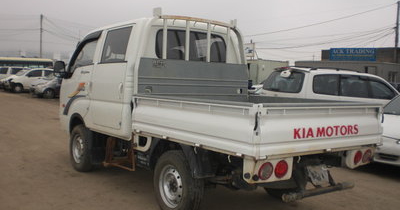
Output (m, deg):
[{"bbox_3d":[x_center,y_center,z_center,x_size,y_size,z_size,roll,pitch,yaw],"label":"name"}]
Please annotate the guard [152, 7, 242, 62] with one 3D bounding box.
[{"bbox_3d":[-0.016,-0.838,5.174,1.460,0.600,0.090,0,3,-36],"label":"guard"}]

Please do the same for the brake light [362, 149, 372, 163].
[{"bbox_3d":[1.641,0.508,4.078,0.145,0.145,0.050,0,3,-36],"label":"brake light"}]

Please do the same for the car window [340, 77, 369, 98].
[{"bbox_3d":[3.450,-0.411,9.349,0.860,0.460,0.070,-1,-5,-29],"label":"car window"}]

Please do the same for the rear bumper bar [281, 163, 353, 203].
[{"bbox_3d":[1.058,0.656,3.700,1.000,0.290,0.180,0,3,-36],"label":"rear bumper bar"}]

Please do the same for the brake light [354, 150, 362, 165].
[{"bbox_3d":[1.501,0.499,3.976,0.145,0.145,0.050,0,3,-37],"label":"brake light"}]

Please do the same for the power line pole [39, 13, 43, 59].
[{"bbox_3d":[-19.997,-6.654,52.238,0.300,9.330,0.300,2,3,0],"label":"power line pole"}]

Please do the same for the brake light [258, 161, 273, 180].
[{"bbox_3d":[0.503,0.511,3.222,0.145,0.145,0.050,0,3,-37],"label":"brake light"}]

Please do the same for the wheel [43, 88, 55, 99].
[{"bbox_3d":[-8.589,-0.632,23.564,0.610,0.610,0.200,0,4,-37],"label":"wheel"}]

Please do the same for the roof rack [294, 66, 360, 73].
[{"bbox_3d":[2.706,-0.786,9.565,1.650,0.110,1.000,0,3,-33],"label":"roof rack"}]

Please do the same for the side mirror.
[{"bbox_3d":[-2.205,-0.556,6.533,0.180,0.240,0.110,0,3,-36],"label":"side mirror"}]

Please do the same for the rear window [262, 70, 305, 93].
[{"bbox_3d":[1.883,-0.509,9.360,0.100,0.460,1.300,24,-6,-29],"label":"rear window"}]

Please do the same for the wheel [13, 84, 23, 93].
[{"bbox_3d":[-10.967,-0.974,25.000,0.620,0.620,0.200,0,3,-36],"label":"wheel"}]

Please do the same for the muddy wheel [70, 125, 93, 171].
[{"bbox_3d":[-1.674,0.615,6.047,0.210,0.660,0.660,0,3,-37],"label":"muddy wheel"}]

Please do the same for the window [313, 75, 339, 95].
[{"bbox_3d":[2.721,-0.435,8.949,0.760,0.430,0.070,-1,-5,-29],"label":"window"}]

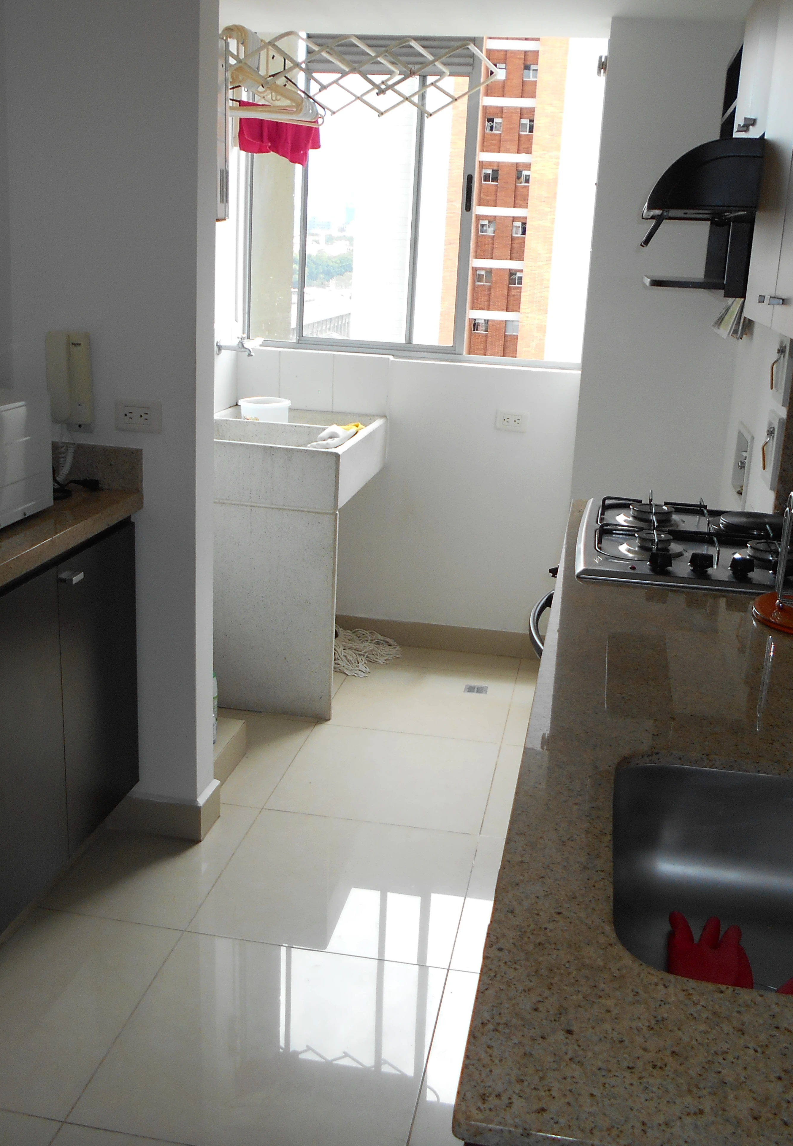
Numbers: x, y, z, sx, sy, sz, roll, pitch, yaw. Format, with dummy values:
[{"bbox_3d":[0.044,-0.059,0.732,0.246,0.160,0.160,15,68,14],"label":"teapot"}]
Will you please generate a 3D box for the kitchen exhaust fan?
[{"bbox_3d":[0.757,-0.691,2.285,0.535,0.272,0.620,5,16,9],"label":"kitchen exhaust fan"}]

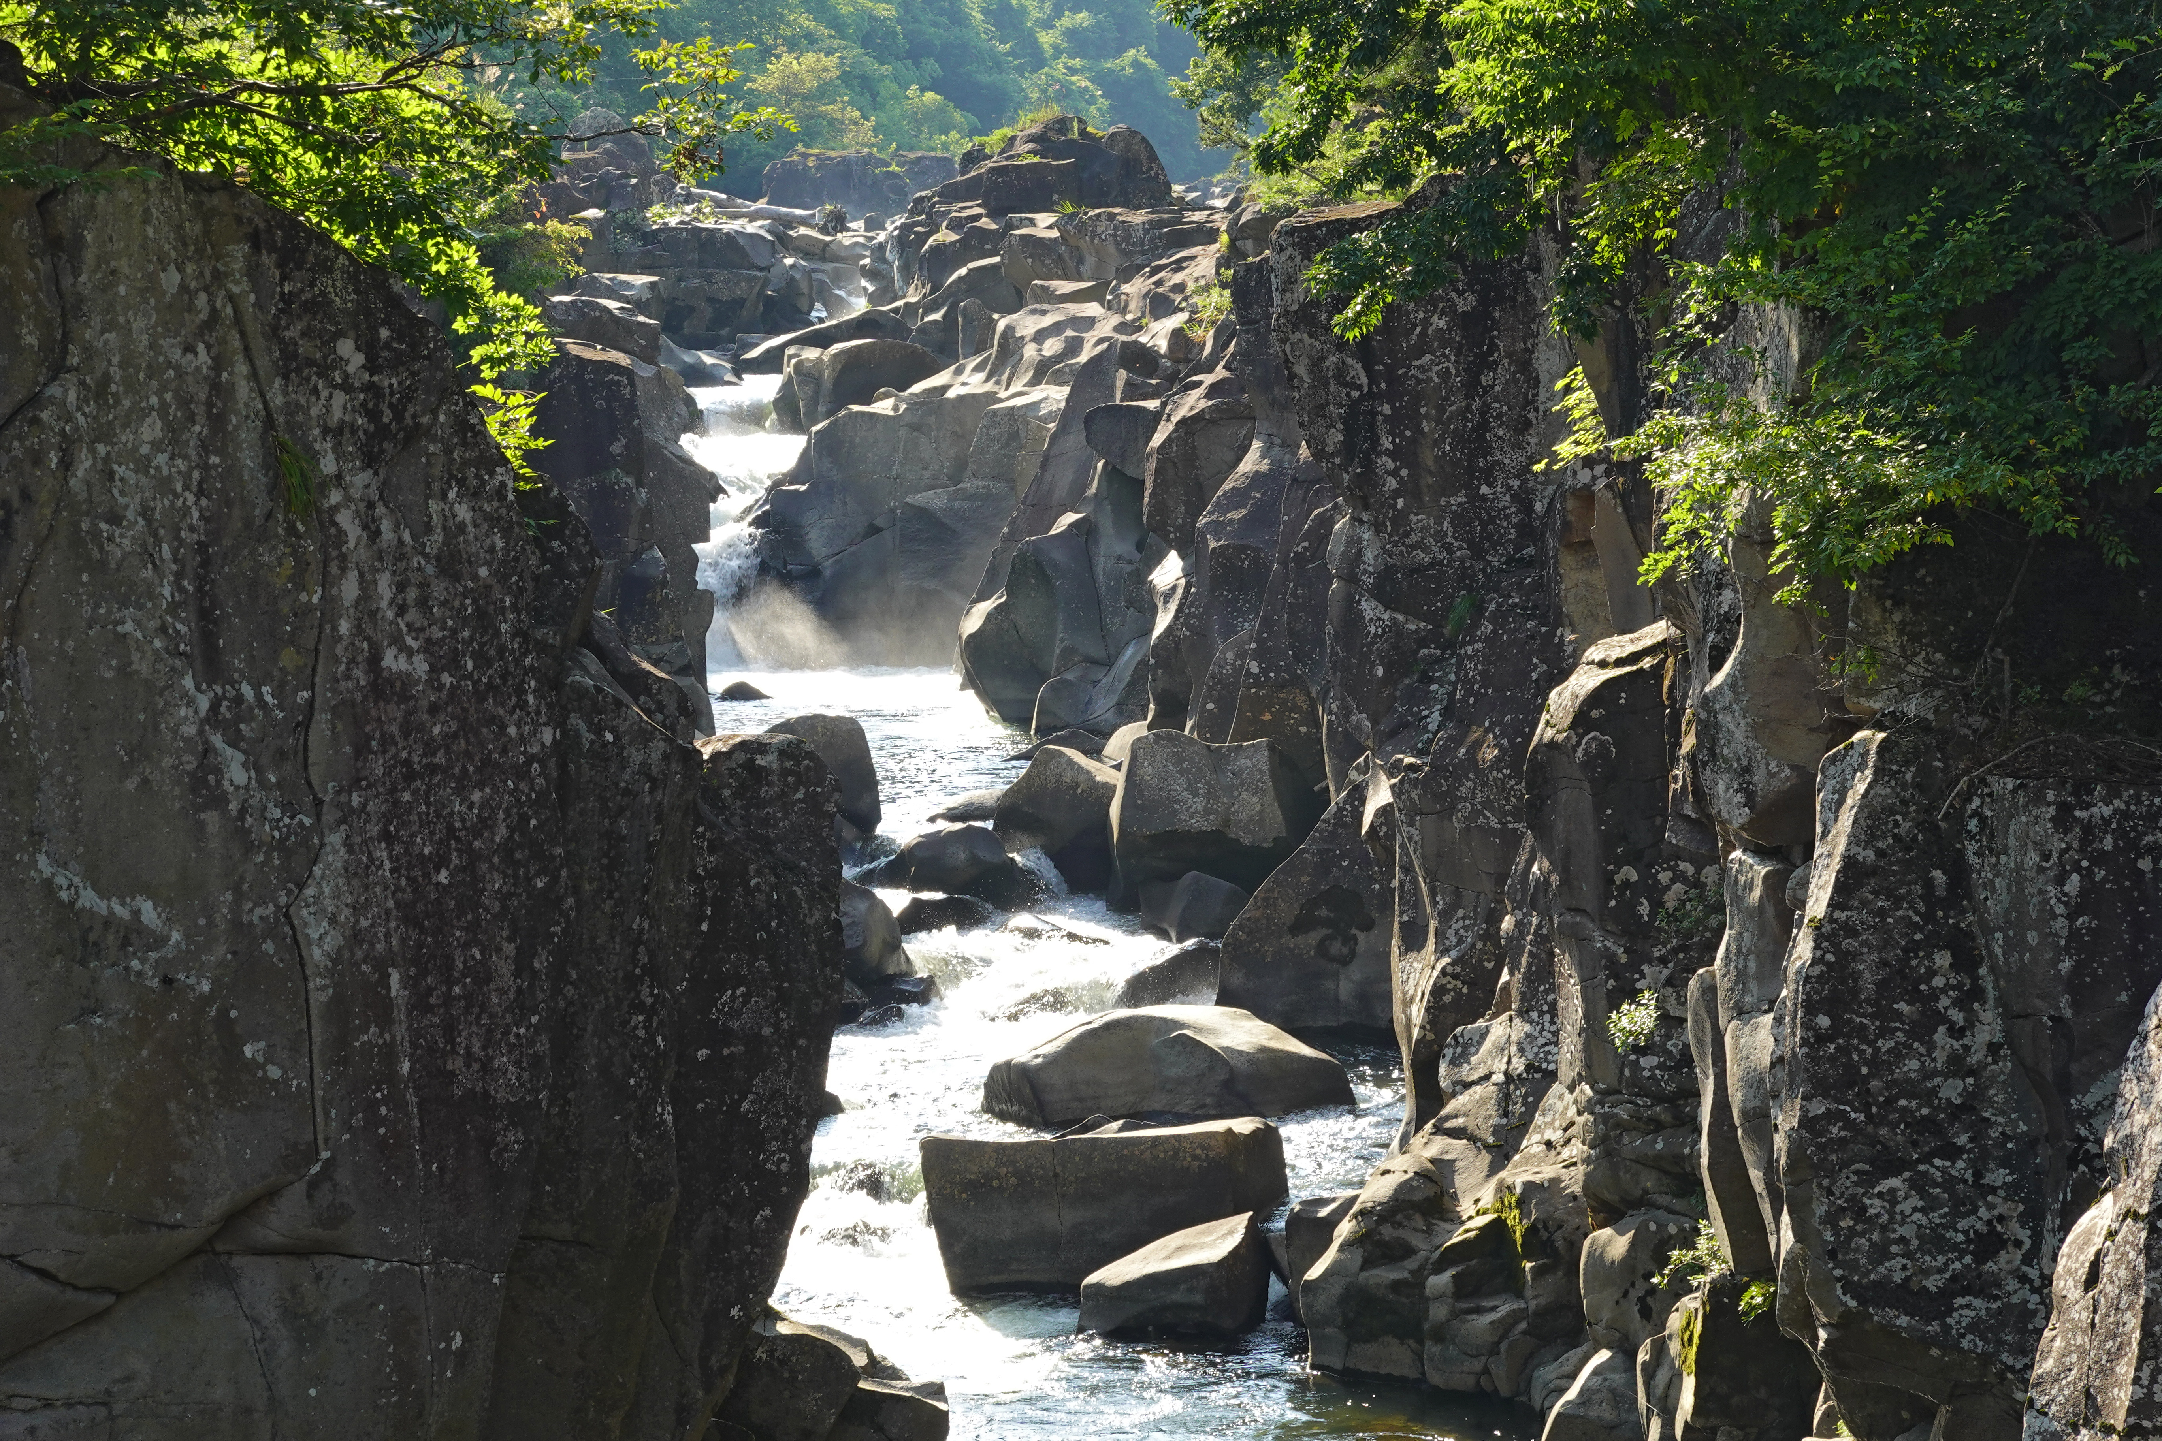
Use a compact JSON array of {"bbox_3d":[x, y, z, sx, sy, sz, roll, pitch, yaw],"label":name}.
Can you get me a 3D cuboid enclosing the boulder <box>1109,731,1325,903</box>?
[{"bbox_3d":[1.279,0.922,64.981,2.000,1.500,1.600,0,7,0],"label":"boulder"}]

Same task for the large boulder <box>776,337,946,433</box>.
[{"bbox_3d":[-2.719,-4.159,85.856,2.100,1.100,1.600,0,7,0],"label":"large boulder"}]

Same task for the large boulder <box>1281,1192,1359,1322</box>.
[{"bbox_3d":[1.767,3.837,49.319,0.720,0.880,0.750,0,7,0],"label":"large boulder"}]

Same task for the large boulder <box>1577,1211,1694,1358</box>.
[{"bbox_3d":[3.736,3.800,46.496,0.820,0.930,0.750,0,7,0],"label":"large boulder"}]

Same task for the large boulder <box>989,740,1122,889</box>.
[{"bbox_3d":[-0.185,0.934,65.793,1.350,1.300,1.300,0,7,0],"label":"large boulder"}]

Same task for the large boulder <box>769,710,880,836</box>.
[{"bbox_3d":[-2.653,0.519,68.447,1.500,1.150,1.350,0,7,0],"label":"large boulder"}]

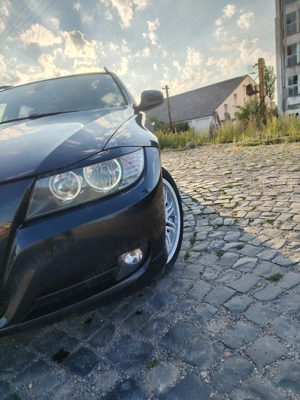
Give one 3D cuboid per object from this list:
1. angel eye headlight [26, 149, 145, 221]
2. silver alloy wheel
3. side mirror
[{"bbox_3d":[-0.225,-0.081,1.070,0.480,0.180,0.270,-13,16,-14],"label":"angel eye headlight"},{"bbox_3d":[0.007,0.125,1.626,0.200,0.480,0.480,-1,17,26],"label":"silver alloy wheel"},{"bbox_3d":[0.015,-0.803,2.250,0.235,0.160,0.140,-9,16,0],"label":"side mirror"}]

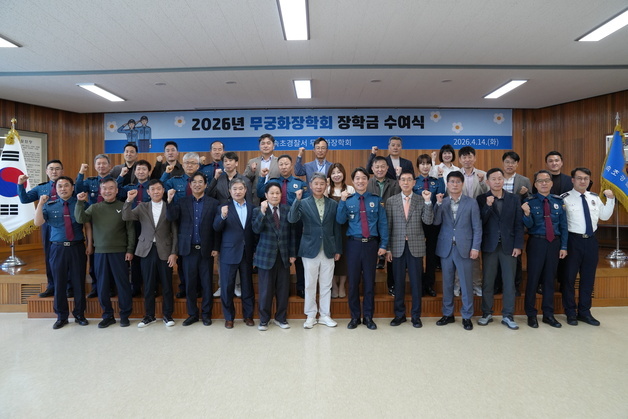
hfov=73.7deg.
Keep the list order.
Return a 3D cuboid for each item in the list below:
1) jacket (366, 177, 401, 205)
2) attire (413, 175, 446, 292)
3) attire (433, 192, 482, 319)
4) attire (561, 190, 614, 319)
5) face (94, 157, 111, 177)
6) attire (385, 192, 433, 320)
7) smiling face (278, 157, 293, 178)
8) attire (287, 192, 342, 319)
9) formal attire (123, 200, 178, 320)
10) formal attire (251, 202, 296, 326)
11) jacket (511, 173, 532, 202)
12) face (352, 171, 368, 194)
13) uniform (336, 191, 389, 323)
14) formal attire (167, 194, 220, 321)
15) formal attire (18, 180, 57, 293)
[{"bbox_3d":[0.879,-0.056,5.270,0.502,0.705,0.320,0,1,9],"label":"jacket"},{"bbox_3d":[1.412,0.306,5.120,0.440,1.440,0.300,-1,0,3],"label":"attire"},{"bbox_3d":[1.641,0.520,4.770,0.509,1.374,0.360,0,1,19],"label":"attire"},{"bbox_3d":[3.051,0.502,4.670,0.570,1.420,0.340,0,0,7],"label":"attire"},{"bbox_3d":[-2.612,-0.537,5.170,0.180,0.245,0.200,-1,0,-15],"label":"face"},{"bbox_3d":[1.083,0.528,4.700,0.530,1.430,0.330,0,0,3],"label":"attire"},{"bbox_3d":[-0.355,-0.527,5.230,0.171,0.275,0.190,0,1,-3],"label":"smiling face"},{"bbox_3d":[0.016,0.525,4.580,0.590,1.380,0.360,-1,0,0],"label":"attire"},{"bbox_3d":[-1.851,0.577,4.740,0.600,1.350,0.340,0,0,-9],"label":"formal attire"},{"bbox_3d":[-0.423,0.591,4.540,0.500,1.310,0.360,-1,0,-3],"label":"formal attire"},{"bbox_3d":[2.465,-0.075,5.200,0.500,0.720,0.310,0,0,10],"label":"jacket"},{"bbox_3d":[0.500,-0.301,4.500,0.175,0.250,0.200,-1,0,4],"label":"face"},{"bbox_3d":[0.540,0.523,4.660,0.570,1.470,0.340,0,0,6],"label":"uniform"},{"bbox_3d":[-1.358,0.541,4.720,0.610,1.410,0.360,-1,0,-6],"label":"formal attire"},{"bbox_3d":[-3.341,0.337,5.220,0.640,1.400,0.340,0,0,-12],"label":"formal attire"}]

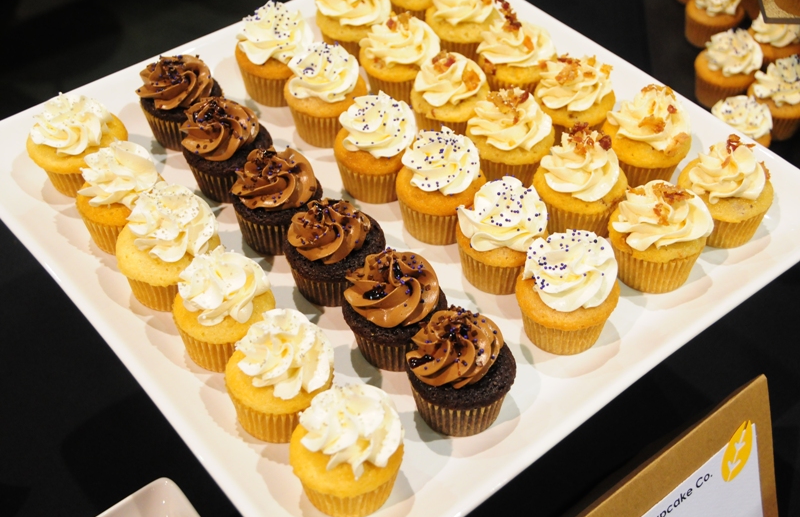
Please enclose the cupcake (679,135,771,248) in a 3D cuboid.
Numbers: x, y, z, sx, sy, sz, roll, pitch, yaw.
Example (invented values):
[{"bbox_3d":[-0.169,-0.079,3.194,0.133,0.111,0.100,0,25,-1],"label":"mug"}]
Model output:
[{"bbox_3d":[0.177,-0.037,0.548,0.050,0.056,0.050,3,45,0],"label":"cupcake"}]

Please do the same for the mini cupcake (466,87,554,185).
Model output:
[{"bbox_3d":[0.065,-0.072,0.593,0.051,0.058,0.051,1,46,0],"label":"mini cupcake"}]

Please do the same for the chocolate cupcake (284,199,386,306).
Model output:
[{"bbox_3d":[-0.034,-0.006,0.530,0.051,0.055,0.051,1,46,0],"label":"chocolate cupcake"}]

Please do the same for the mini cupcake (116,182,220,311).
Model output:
[{"bbox_3d":[-0.112,-0.009,0.492,0.050,0.060,0.050,1,46,-1],"label":"mini cupcake"}]

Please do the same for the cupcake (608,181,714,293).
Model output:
[{"bbox_3d":[0.130,-0.014,0.508,0.051,0.055,0.051,1,46,-1],"label":"cupcake"}]

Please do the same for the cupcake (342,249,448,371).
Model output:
[{"bbox_3d":[-0.002,0.021,0.499,0.051,0.061,0.051,1,46,0],"label":"cupcake"}]

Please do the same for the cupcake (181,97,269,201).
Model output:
[{"bbox_3d":[-0.093,-0.061,0.547,0.049,0.055,0.049,1,46,-1],"label":"cupcake"}]

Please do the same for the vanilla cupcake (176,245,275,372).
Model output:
[{"bbox_3d":[-0.082,0.022,0.477,0.048,0.054,0.048,3,45,0],"label":"vanilla cupcake"}]

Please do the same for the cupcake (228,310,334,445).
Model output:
[{"bbox_3d":[-0.053,0.050,0.449,0.047,0.057,0.047,3,45,0],"label":"cupcake"}]

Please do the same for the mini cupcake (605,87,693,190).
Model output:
[{"bbox_3d":[0.137,-0.071,0.564,0.049,0.054,0.049,1,46,-1],"label":"mini cupcake"}]

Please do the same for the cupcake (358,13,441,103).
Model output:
[{"bbox_3d":[0.000,-0.128,0.648,0.051,0.056,0.051,1,46,0],"label":"cupcake"}]

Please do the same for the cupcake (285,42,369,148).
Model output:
[{"bbox_3d":[-0.042,-0.097,0.583,0.049,0.056,0.049,1,46,-1],"label":"cupcake"}]

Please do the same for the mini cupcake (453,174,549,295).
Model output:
[{"bbox_3d":[0.052,-0.013,0.517,0.047,0.056,0.047,3,45,0],"label":"mini cupcake"}]

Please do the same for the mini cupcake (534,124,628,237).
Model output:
[{"bbox_3d":[0.095,-0.044,0.535,0.049,0.057,0.049,1,46,-1],"label":"mini cupcake"}]

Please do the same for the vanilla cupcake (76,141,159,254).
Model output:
[{"bbox_3d":[-0.154,-0.037,0.554,0.047,0.061,0.047,1,46,0],"label":"vanilla cupcake"}]

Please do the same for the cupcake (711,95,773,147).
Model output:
[{"bbox_3d":[0.244,-0.091,0.736,0.050,0.055,0.050,1,46,-1],"label":"cupcake"}]

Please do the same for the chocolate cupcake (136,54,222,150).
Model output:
[{"bbox_3d":[-0.125,-0.092,0.578,0.048,0.053,0.048,1,46,-1],"label":"chocolate cupcake"}]

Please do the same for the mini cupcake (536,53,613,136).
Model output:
[{"bbox_3d":[0.103,-0.093,0.603,0.047,0.052,0.047,3,45,0],"label":"mini cupcake"}]

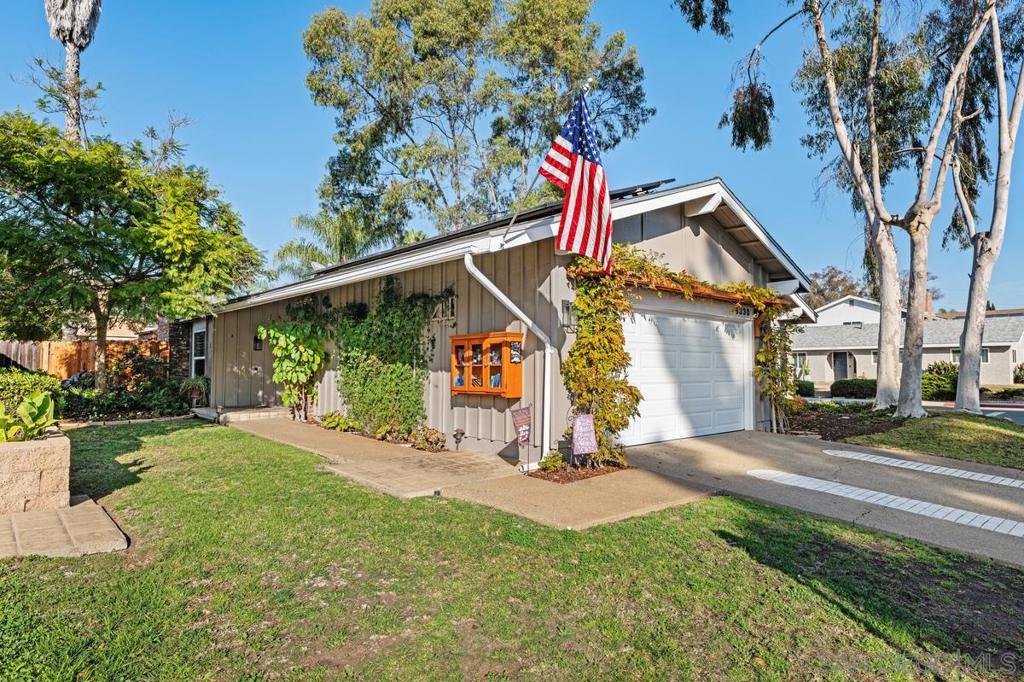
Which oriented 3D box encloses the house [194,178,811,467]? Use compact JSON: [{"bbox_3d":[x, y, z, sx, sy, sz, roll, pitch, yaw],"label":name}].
[{"bbox_3d":[-1.217,-0.298,13.881,9.900,4.400,13.000,3,-4,-43],"label":"house"}]

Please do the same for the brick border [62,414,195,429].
[{"bbox_3d":[-8.000,1.680,12.050,0.350,0.140,2.900,-1,-3,22],"label":"brick border"}]

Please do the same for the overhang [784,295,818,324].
[{"bbox_3d":[6.288,-0.681,13.071,1.850,0.630,0.700,3,-4,-43],"label":"overhang"}]

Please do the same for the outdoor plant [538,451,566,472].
[{"bbox_3d":[0.507,1.509,7.120,0.310,0.270,0.310,0,-3,0],"label":"outdoor plant"}]

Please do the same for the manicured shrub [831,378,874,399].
[{"bbox_3d":[22.650,3.165,37.500,1.200,1.250,2.800,3,-4,-43],"label":"manicured shrub"}]

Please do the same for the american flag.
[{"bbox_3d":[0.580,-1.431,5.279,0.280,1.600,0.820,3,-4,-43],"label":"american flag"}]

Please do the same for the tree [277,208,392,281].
[{"bbox_3d":[-7.637,-1.615,24.868,5.200,8.100,5.200,3,-4,-43],"label":"tree"}]

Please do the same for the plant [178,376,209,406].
[{"bbox_3d":[-7.437,1.181,13.300,0.620,0.680,0.620,3,-4,-43],"label":"plant"}]

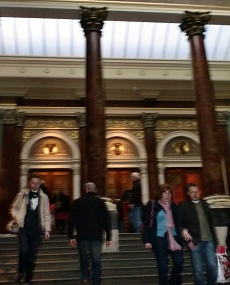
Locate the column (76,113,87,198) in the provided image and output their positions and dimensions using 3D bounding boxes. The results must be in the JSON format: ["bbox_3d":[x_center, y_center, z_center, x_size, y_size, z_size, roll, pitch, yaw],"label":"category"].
[{"bbox_3d":[-1.131,1.398,15.229,0.656,5.524,0.482,0,-18,-6],"label":"column"}]

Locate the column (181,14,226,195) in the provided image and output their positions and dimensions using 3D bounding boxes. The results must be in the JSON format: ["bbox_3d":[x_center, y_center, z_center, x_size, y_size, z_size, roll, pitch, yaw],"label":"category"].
[{"bbox_3d":[2.156,-1.022,9.283,0.656,4.767,0.656,0,-18,-6],"label":"column"}]

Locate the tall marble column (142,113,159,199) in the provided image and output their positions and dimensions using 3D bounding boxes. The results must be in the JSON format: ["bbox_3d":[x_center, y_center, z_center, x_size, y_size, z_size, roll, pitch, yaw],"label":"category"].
[{"bbox_3d":[1.556,1.394,15.533,0.656,5.524,0.531,0,-18,-6],"label":"tall marble column"}]

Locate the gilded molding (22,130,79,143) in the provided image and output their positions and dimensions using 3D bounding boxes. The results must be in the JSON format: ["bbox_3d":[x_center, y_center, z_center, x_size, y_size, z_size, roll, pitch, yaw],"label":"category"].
[{"bbox_3d":[-2.631,-0.258,15.792,2.334,0.501,0.154,0,-18,-6],"label":"gilded molding"}]

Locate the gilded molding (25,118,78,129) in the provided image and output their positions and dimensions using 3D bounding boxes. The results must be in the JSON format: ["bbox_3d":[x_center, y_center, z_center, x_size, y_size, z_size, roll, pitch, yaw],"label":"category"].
[{"bbox_3d":[-2.620,-0.776,15.967,2.155,0.476,0.154,0,-18,-6],"label":"gilded molding"}]

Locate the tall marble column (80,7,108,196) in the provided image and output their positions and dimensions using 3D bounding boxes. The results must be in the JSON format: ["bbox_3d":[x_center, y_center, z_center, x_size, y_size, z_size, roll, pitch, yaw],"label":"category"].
[{"bbox_3d":[-0.465,-1.027,8.990,0.656,4.748,0.656,0,-18,-6],"label":"tall marble column"}]

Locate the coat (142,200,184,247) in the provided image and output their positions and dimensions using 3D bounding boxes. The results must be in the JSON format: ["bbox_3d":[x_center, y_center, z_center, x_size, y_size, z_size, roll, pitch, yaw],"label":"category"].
[{"bbox_3d":[0.808,1.379,6.539,0.647,0.772,0.357,4,-19,-18],"label":"coat"}]

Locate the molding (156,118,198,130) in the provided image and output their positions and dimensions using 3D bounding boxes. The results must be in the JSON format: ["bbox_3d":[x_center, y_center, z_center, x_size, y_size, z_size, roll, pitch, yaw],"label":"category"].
[{"bbox_3d":[2.836,-0.793,16.588,2.216,0.523,0.154,0,-18,-6],"label":"molding"}]

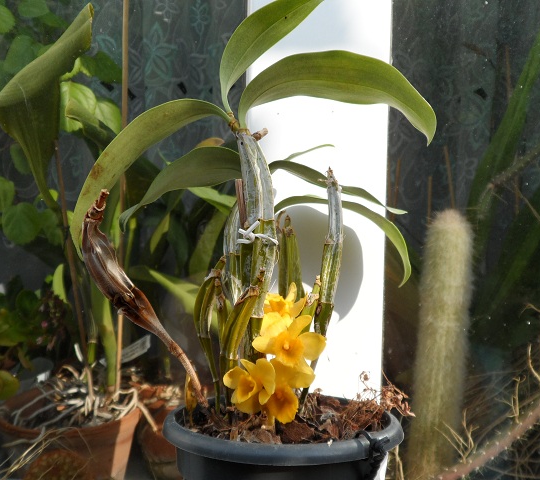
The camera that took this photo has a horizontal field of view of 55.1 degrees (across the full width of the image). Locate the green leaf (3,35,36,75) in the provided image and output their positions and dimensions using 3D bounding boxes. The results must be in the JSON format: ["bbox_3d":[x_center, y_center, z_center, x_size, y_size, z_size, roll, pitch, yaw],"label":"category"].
[{"bbox_3d":[-0.336,-0.248,0.700,0.046,0.059,0.020,1,0,-11],"label":"green leaf"}]

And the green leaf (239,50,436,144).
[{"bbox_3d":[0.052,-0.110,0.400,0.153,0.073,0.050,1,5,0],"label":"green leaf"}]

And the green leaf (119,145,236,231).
[{"bbox_3d":[-0.081,-0.048,0.460,0.133,0.053,0.045,-35,0,0],"label":"green leaf"}]

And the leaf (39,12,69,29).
[{"bbox_3d":[-0.301,-0.305,0.720,0.047,0.028,0.020,1,0,-11],"label":"leaf"}]

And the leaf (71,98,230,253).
[{"bbox_3d":[-0.113,-0.063,0.430,0.165,0.063,0.050,-41,0,0],"label":"leaf"}]

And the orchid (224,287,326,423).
[{"bbox_3d":[0.004,0.092,0.415,0.082,0.109,0.065,1,0,-3],"label":"orchid"}]

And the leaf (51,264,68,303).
[{"bbox_3d":[-0.228,0.047,0.560,0.022,0.043,0.015,1,0,-11],"label":"leaf"}]

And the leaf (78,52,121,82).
[{"bbox_3d":[-0.225,-0.227,0.680,0.064,0.045,0.022,0,-22,-6],"label":"leaf"}]

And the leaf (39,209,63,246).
[{"bbox_3d":[-0.273,-0.016,0.640,0.037,0.050,0.018,0,-14,-11],"label":"leaf"}]

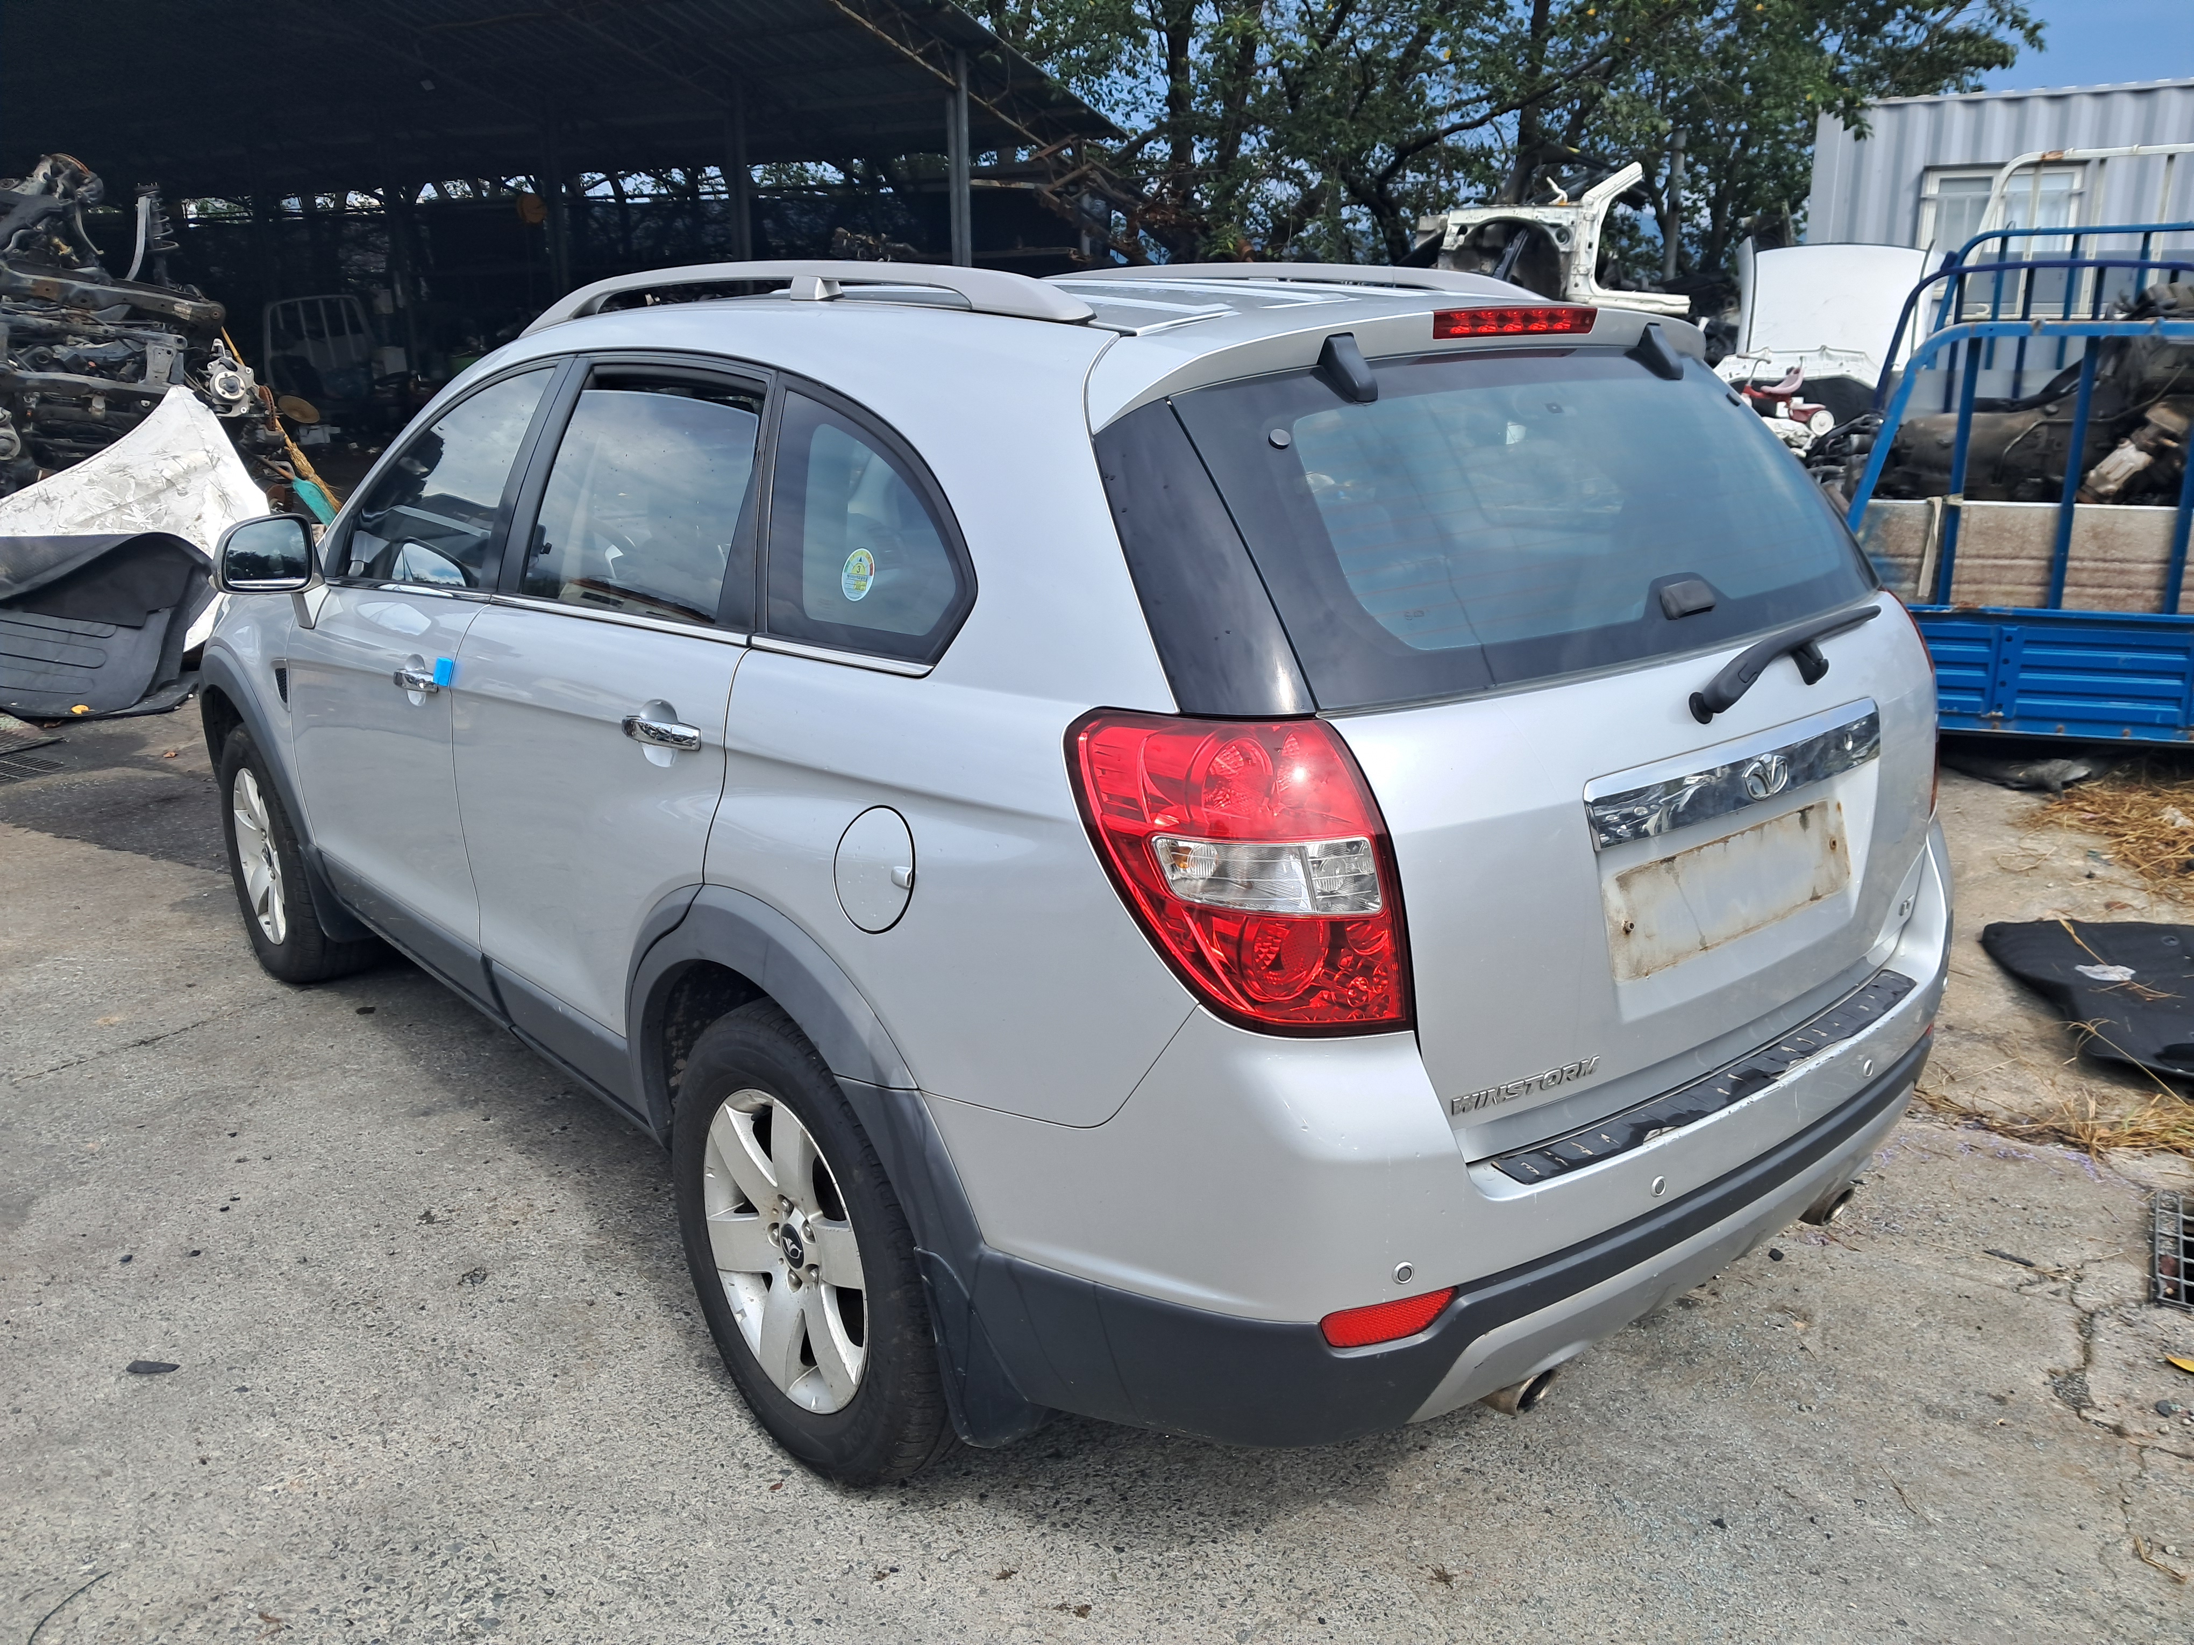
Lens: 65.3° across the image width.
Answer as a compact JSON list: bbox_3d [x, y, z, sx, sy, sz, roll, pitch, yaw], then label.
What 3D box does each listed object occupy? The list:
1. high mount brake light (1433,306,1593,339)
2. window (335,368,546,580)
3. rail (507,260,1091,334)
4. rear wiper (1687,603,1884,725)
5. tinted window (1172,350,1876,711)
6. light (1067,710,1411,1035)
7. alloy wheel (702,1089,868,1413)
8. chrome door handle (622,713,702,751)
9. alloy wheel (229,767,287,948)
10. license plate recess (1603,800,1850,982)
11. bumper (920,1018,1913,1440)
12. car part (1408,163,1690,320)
[{"bbox_3d":[0.543,-0.642,2.200,0.335,0.038,0.045,-14,19,-37],"label":"high mount brake light"},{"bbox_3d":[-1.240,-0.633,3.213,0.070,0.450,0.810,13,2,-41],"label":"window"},{"bbox_3d":[-0.579,-0.844,2.747,0.090,0.120,1.830,-14,20,-38],"label":"rail"},{"bbox_3d":[0.861,-0.197,2.099,0.460,0.100,0.085,-14,19,-37],"label":"rear wiper"},{"bbox_3d":[0.614,-0.398,2.227,1.210,0.465,0.080,-14,-18,-38],"label":"tinted window"},{"bbox_3d":[0.144,0.050,1.792,0.280,0.355,0.290,-14,20,-38],"label":"light"},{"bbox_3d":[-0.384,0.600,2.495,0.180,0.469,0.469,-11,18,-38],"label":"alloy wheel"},{"bbox_3d":[-0.587,-0.120,2.305,0.048,0.043,0.215,-14,19,-37],"label":"chrome door handle"},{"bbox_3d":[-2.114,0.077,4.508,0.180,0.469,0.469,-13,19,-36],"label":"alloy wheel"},{"bbox_3d":[0.797,0.076,2.144,0.540,0.130,0.030,-14,13,-38],"label":"license plate recess"},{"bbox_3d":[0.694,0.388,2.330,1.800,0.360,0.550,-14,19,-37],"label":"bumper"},{"bbox_3d":[3.035,-3.876,11.500,1.850,1.050,0.550,2,15,12],"label":"car part"}]

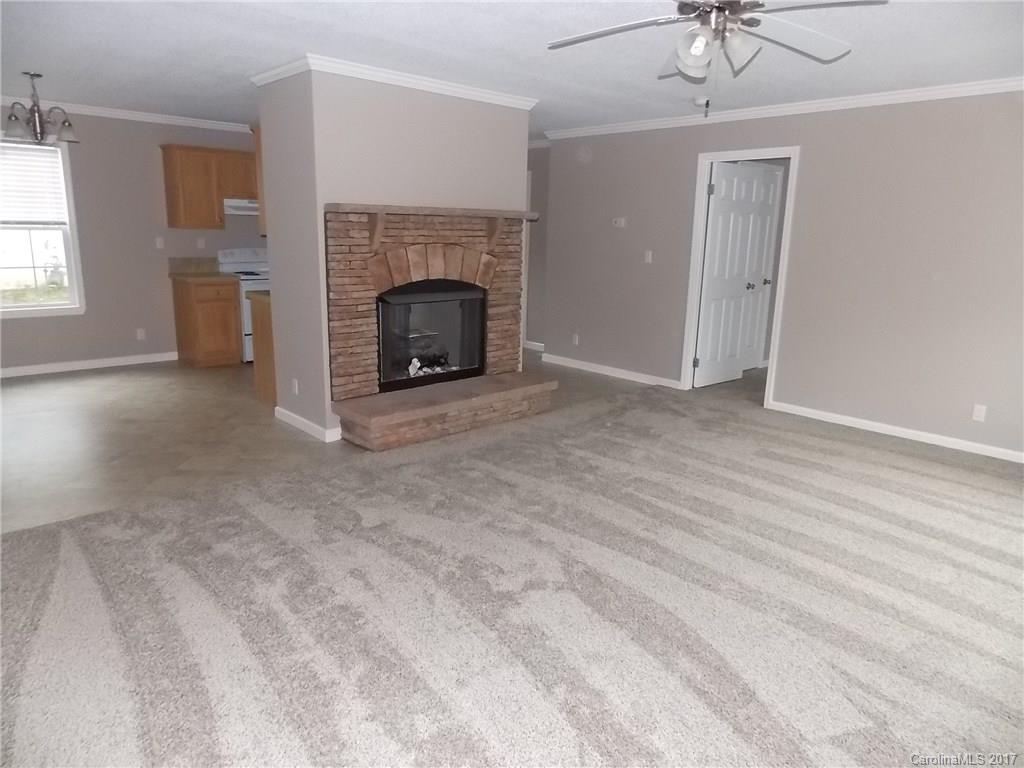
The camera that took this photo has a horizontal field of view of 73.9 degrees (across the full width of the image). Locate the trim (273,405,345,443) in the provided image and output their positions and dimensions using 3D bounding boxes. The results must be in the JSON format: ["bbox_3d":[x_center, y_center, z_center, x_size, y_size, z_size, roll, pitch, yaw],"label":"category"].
[{"bbox_3d":[-1.489,0.267,4.951,0.125,0.100,0.807,-11,18,-42],"label":"trim"}]

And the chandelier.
[{"bbox_3d":[-3.451,-2.001,4.947,0.457,0.469,0.457,-11,18,-42],"label":"chandelier"}]

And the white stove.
[{"bbox_3d":[-2.694,-0.882,7.463,0.763,1.136,0.656,-11,18,-42],"label":"white stove"}]

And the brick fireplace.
[{"bbox_3d":[-0.407,-0.474,5.008,1.869,1.566,0.425,-11,18,-42],"label":"brick fireplace"}]

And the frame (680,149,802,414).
[{"bbox_3d":[1.965,-0.911,5.905,0.133,2.117,0.912,-11,18,-42],"label":"frame"}]

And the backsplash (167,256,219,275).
[{"bbox_3d":[-3.349,-1.252,7.173,0.504,0.160,0.025,-11,18,-42],"label":"backsplash"}]

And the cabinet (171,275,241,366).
[{"bbox_3d":[-3.174,-0.689,7.091,0.472,0.907,0.628,-11,18,-42],"label":"cabinet"}]

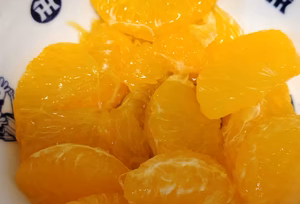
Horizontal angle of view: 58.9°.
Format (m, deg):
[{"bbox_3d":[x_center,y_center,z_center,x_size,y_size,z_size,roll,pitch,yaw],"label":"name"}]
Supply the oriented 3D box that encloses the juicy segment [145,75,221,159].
[{"bbox_3d":[0.018,0.009,0.152,0.040,0.030,0.049,-5,74,-1],"label":"juicy segment"}]

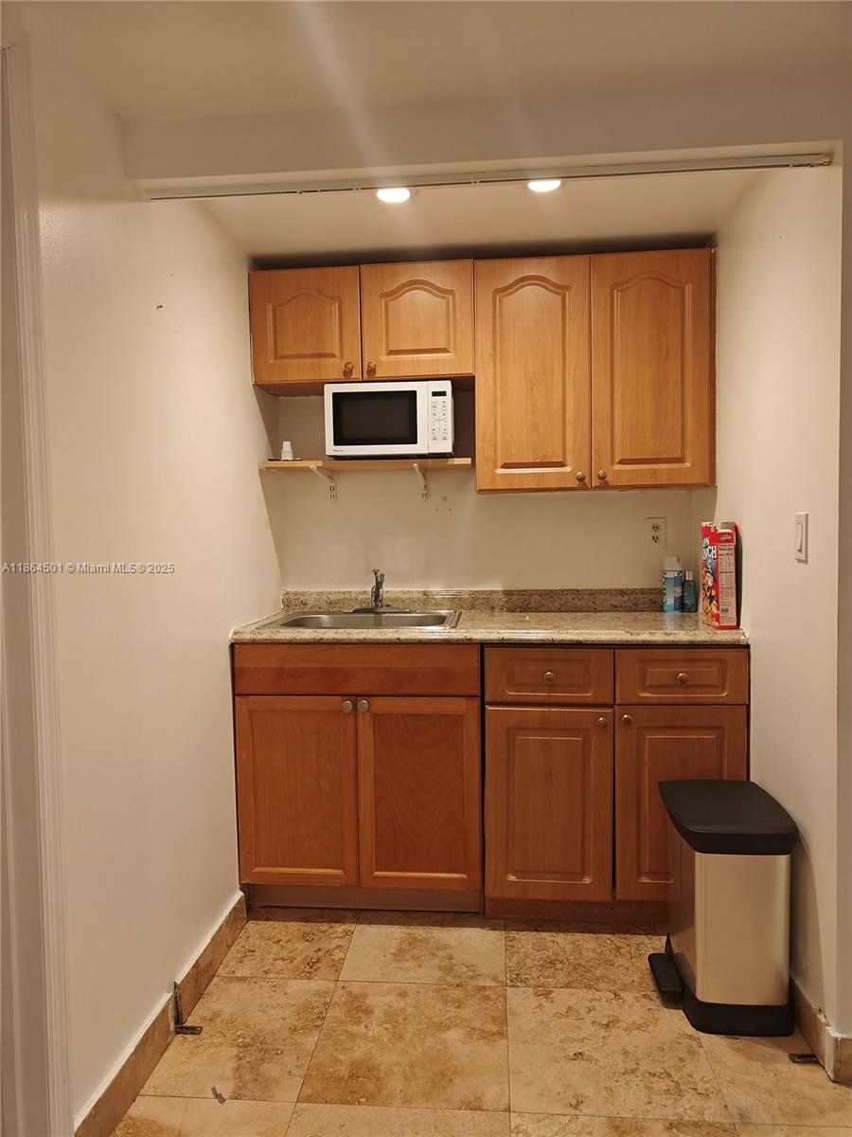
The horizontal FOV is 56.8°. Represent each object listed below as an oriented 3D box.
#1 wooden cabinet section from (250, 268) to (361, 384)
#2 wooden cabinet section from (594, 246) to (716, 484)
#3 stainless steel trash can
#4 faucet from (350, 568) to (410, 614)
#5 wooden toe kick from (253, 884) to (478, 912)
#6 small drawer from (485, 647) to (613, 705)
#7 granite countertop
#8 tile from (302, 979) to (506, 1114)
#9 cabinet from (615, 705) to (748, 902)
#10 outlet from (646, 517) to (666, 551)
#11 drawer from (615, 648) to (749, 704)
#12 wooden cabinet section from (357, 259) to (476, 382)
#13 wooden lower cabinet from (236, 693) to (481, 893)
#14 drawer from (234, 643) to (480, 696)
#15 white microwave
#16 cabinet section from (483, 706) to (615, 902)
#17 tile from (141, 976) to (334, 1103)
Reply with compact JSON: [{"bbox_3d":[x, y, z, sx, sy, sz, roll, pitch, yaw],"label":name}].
[{"bbox_3d":[-0.394,-0.834,2.819,0.377,0.379,0.305,0,3,5],"label":"wooden cabinet section"},{"bbox_3d":[0.751,-0.654,2.726,0.390,0.757,0.305,0,3,5],"label":"wooden cabinet section"},{"bbox_3d":[0.768,0.873,2.092,0.299,0.500,0.385,0,3,5],"label":"stainless steel trash can"},{"bbox_3d":[-0.168,0.088,2.821,0.209,0.167,0.200,0,3,5],"label":"faucet"},{"bbox_3d":[-0.195,1.059,2.566,0.756,0.100,0.020,0,3,5],"label":"wooden toe kick"},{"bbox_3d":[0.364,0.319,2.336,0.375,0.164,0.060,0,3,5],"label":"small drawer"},{"bbox_3d":[0.189,0.191,2.651,1.542,0.036,0.621,0,3,5],"label":"granite countertop"},{"bbox_3d":[-0.031,1.134,1.894,0.456,0.012,0.461,0,2,5],"label":"tile"},{"bbox_3d":[0.785,0.692,2.628,0.385,0.597,0.560,0,2,5],"label":"cabinet"},{"bbox_3d":[0.846,-0.128,2.893,0.072,0.116,0.011,0,3,5],"label":"outlet"},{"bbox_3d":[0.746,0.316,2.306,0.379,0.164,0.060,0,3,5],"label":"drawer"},{"bbox_3d":[-0.015,-0.837,2.785,0.383,0.379,0.305,0,3,5],"label":"wooden cabinet section"},{"bbox_3d":[-0.187,0.676,2.709,0.762,0.602,0.560,0,2,5],"label":"wooden lower cabinet"},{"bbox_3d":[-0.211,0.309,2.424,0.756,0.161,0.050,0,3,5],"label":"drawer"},{"bbox_3d":[-0.119,-0.508,2.811,0.426,0.251,0.320,0,2,5],"label":"white microwave"},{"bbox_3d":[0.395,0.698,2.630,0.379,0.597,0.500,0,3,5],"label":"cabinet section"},{"bbox_3d":[-0.434,1.138,1.927,0.354,0.012,0.462,0,2,5],"label":"tile"}]

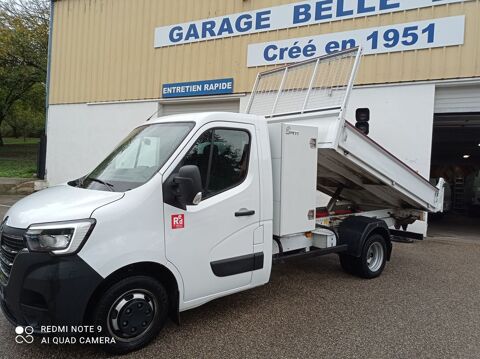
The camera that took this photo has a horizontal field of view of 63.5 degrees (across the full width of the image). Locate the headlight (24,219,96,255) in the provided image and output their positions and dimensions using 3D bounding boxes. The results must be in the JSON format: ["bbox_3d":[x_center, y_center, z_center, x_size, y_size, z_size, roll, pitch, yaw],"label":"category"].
[{"bbox_3d":[-1.458,0.462,3.143,0.450,0.280,0.380,-1,2,-39],"label":"headlight"}]

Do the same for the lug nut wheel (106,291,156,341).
[{"bbox_3d":[-0.931,1.169,3.348,0.445,0.445,0.160,-1,2,-39],"label":"lug nut wheel"}]

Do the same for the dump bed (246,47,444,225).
[{"bbox_3d":[1.867,-0.585,6.784,3.040,1.570,2.100,24,-13,-37],"label":"dump bed"}]

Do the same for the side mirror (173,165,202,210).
[{"bbox_3d":[-0.474,0.078,3.451,0.220,0.410,0.270,-1,2,-39],"label":"side mirror"}]

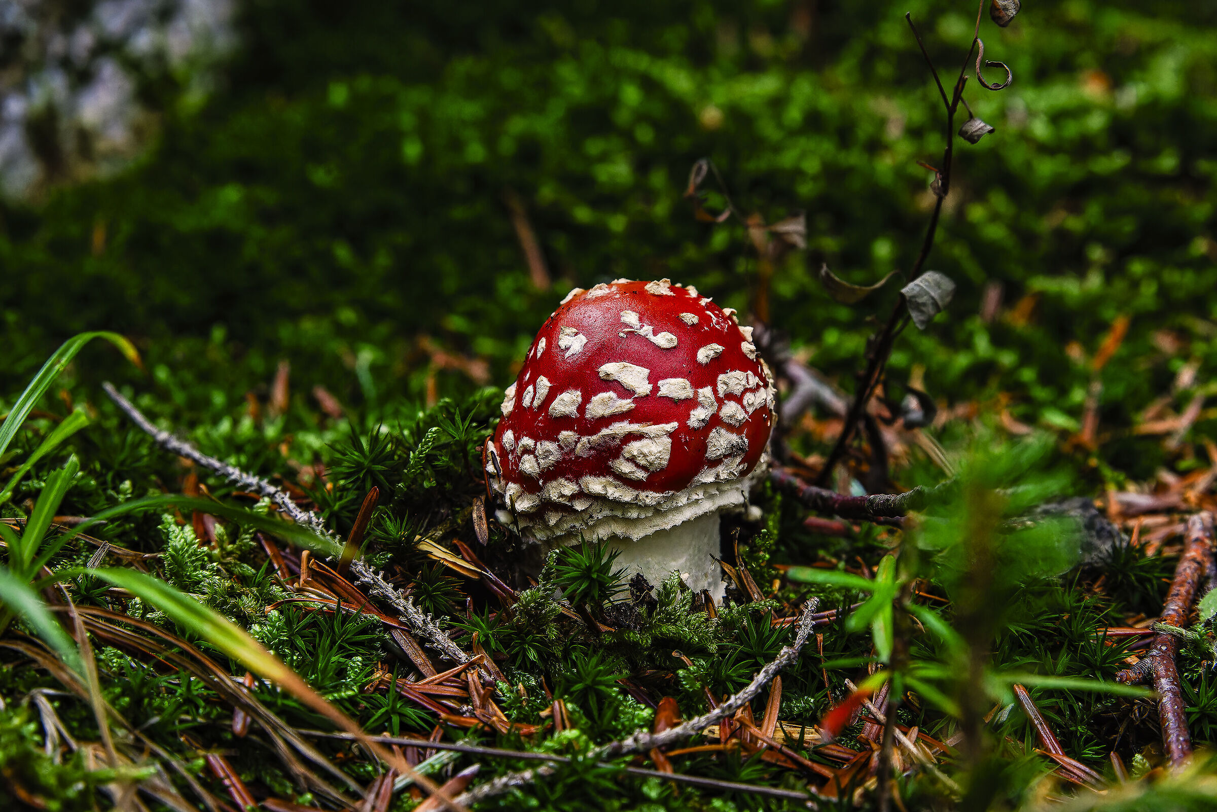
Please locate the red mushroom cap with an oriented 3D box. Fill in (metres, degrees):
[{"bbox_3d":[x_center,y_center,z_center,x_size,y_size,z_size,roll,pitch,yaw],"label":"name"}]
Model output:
[{"bbox_3d":[0.004,0.000,0.490,0.060,0.052,0.059,-3,12,1],"label":"red mushroom cap"}]

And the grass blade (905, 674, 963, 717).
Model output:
[{"bbox_3d":[0.051,0.045,0.371,0.003,0.002,0.012,-13,35,-42],"label":"grass blade"}]

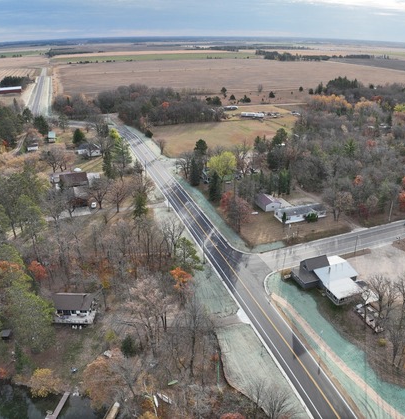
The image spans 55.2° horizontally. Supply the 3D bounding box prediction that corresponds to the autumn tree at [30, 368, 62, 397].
[{"bbox_3d":[-35.500,39.200,87.900,6.800,4.800,6.500,0,24,0],"label":"autumn tree"}]

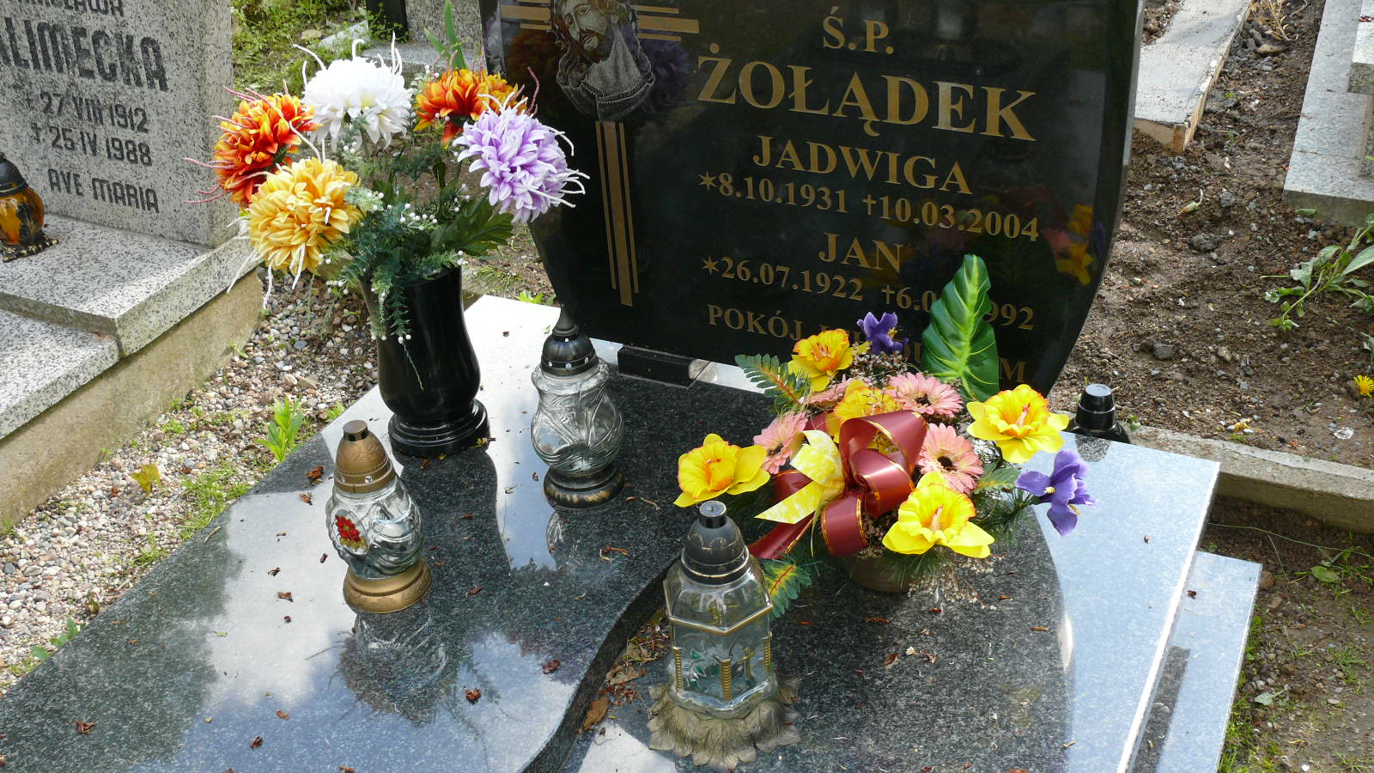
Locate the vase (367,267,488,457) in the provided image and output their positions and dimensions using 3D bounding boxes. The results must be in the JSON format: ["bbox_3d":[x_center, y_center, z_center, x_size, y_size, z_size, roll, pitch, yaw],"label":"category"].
[{"bbox_3d":[-0.370,-0.047,1.967,0.150,0.262,0.150,-3,32,2],"label":"vase"}]

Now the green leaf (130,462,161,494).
[{"bbox_3d":[-0.923,0.157,2.370,0.055,0.035,0.050,-3,31,-1],"label":"green leaf"}]

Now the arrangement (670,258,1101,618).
[{"bbox_3d":[0.235,0.068,1.609,0.475,0.380,0.350,3,33,11],"label":"arrangement"}]

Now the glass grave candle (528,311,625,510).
[{"bbox_3d":[-0.149,0.015,1.832,0.121,0.270,0.121,-3,32,2],"label":"glass grave candle"}]

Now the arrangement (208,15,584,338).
[{"bbox_3d":[-0.379,-0.253,1.834,0.460,0.380,0.380,-4,32,0],"label":"arrangement"}]

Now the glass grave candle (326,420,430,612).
[{"bbox_3d":[-0.382,0.147,1.681,0.117,0.238,0.117,-3,32,2],"label":"glass grave candle"}]

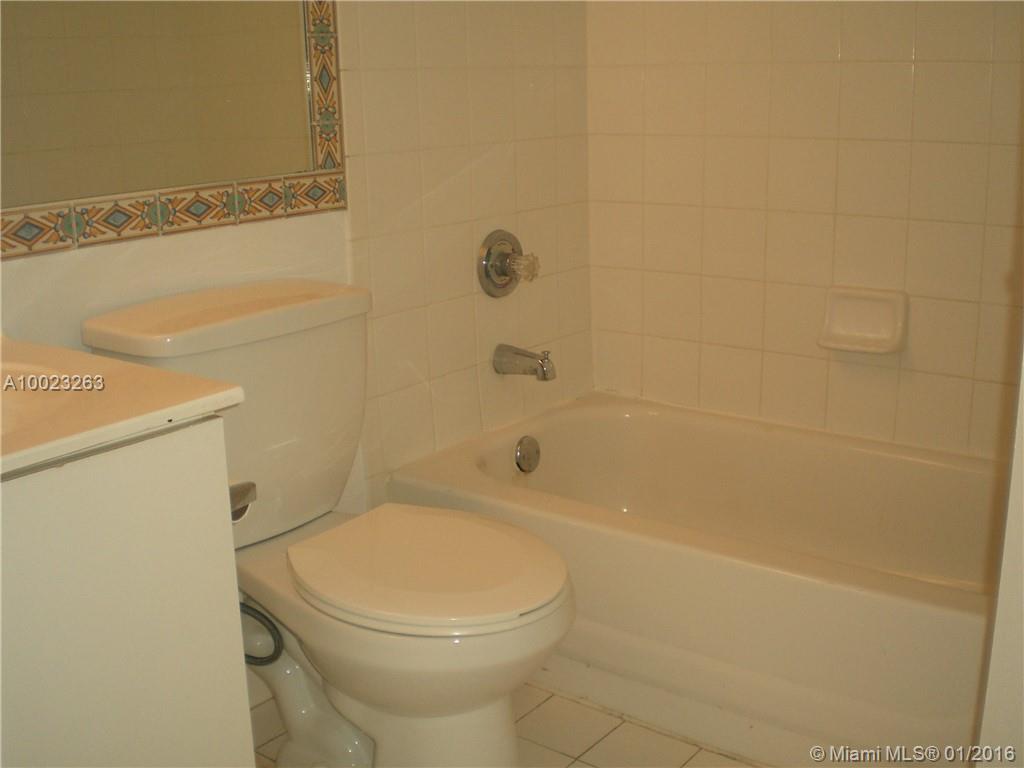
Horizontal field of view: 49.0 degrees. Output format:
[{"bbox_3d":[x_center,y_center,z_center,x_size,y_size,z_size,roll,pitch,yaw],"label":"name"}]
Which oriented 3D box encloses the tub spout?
[{"bbox_3d":[0.030,-0.044,2.415,0.142,0.071,0.054,10,19,36],"label":"tub spout"}]

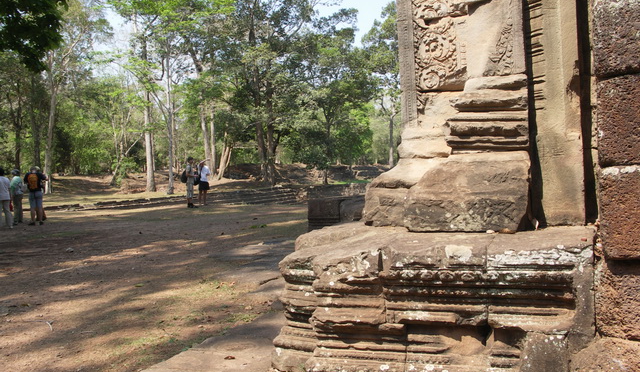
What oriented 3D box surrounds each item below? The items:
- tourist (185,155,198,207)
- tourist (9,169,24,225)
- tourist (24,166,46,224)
[{"bbox_3d":[-4.440,-0.121,23.000,0.520,1.730,0.480,-2,3,16],"label":"tourist"},{"bbox_3d":[-9.028,0.327,19.800,0.470,1.650,0.380,-2,3,27],"label":"tourist"},{"bbox_3d":[-8.478,0.292,19.800,0.600,1.710,0.450,-3,3,6],"label":"tourist"}]

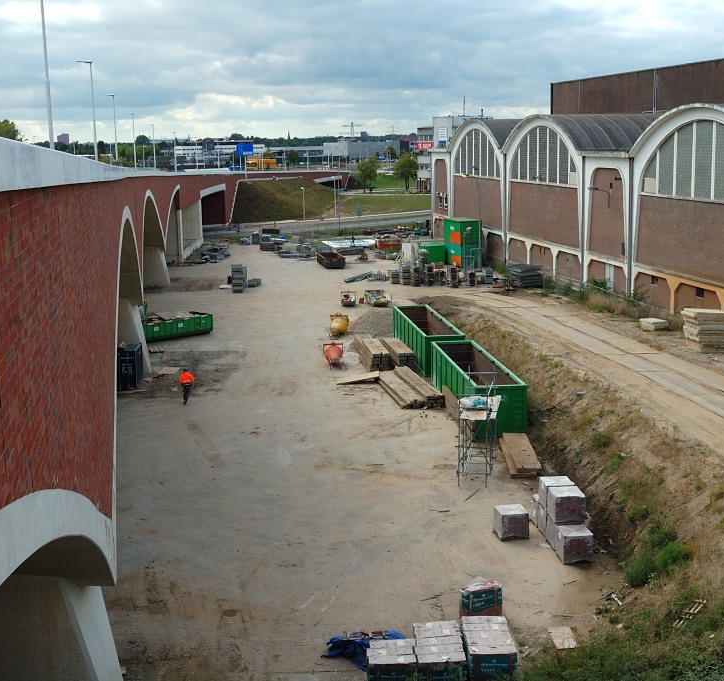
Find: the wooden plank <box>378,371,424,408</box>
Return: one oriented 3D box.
[{"bbox_3d":[2.105,2.741,57.181,1.200,0.420,6.900,-2,11,-11],"label":"wooden plank"}]

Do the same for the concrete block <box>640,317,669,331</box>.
[{"bbox_3d":[18.974,-1.050,66.529,1.200,0.480,1.250,-6,12,-25],"label":"concrete block"}]

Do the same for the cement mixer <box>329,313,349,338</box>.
[{"bbox_3d":[-1.662,-1.051,74.168,1.300,1.350,2.000,1,11,8],"label":"cement mixer"}]

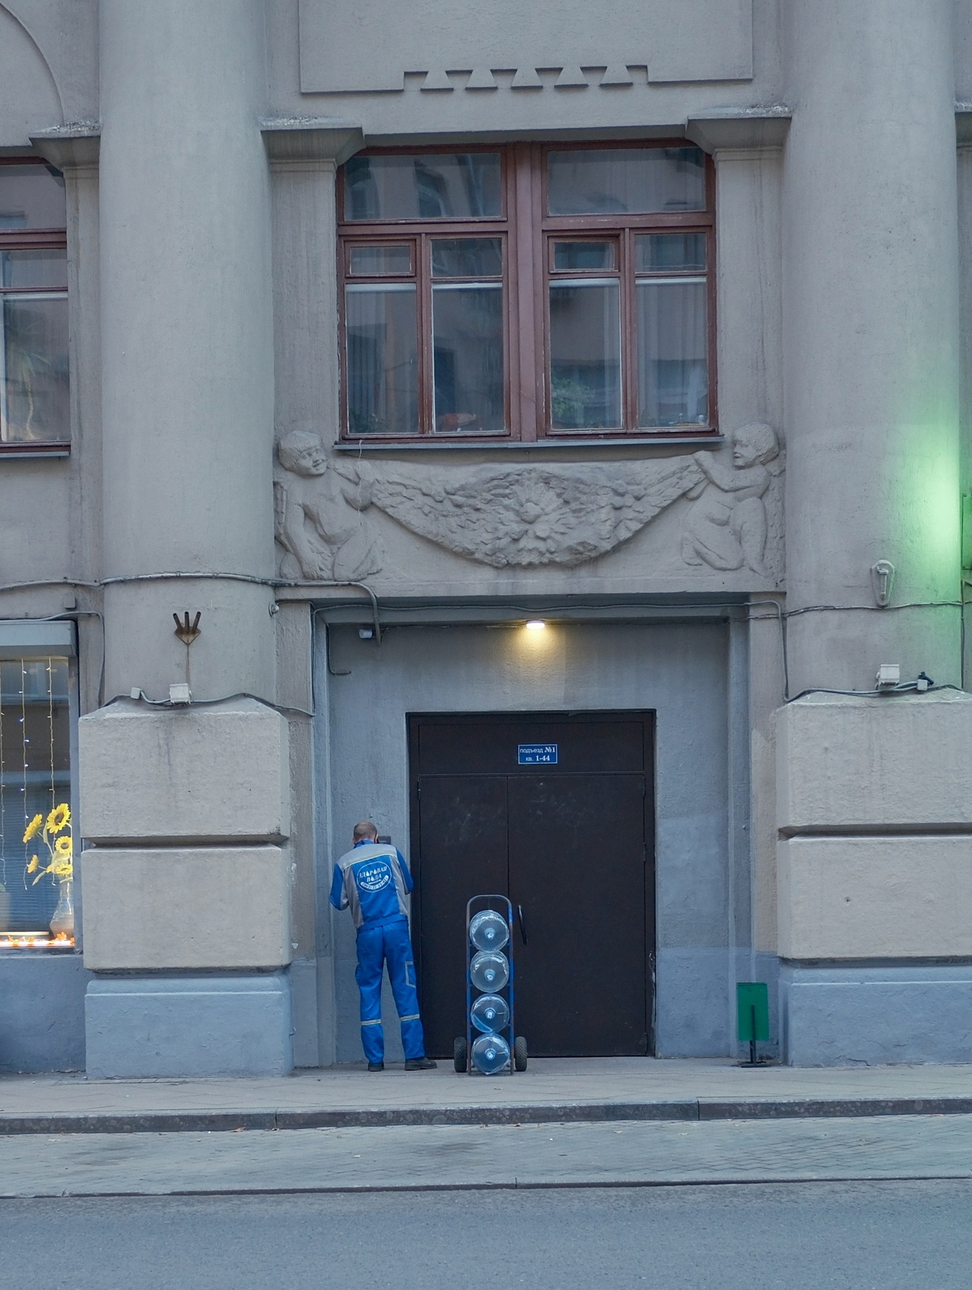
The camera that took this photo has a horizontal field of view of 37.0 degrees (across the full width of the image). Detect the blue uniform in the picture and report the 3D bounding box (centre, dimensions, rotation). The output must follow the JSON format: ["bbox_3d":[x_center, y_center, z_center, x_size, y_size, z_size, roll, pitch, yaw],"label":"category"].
[{"bbox_3d":[-0.771,2.207,10.420,0.650,1.570,0.450,-1,0,3],"label":"blue uniform"}]

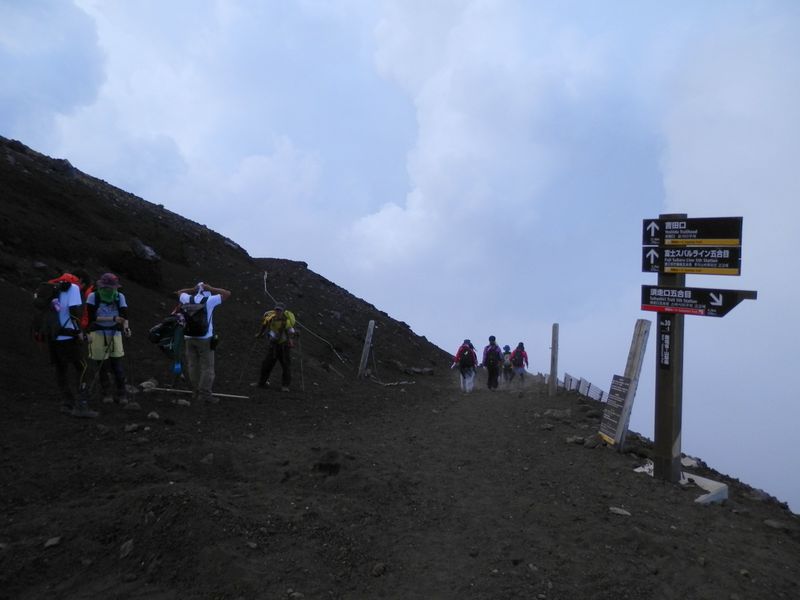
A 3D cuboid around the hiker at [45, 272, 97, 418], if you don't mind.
[{"bbox_3d":[-3.849,0.531,6.750,0.520,1.680,0.480,-2,6,-3],"label":"hiker"}]

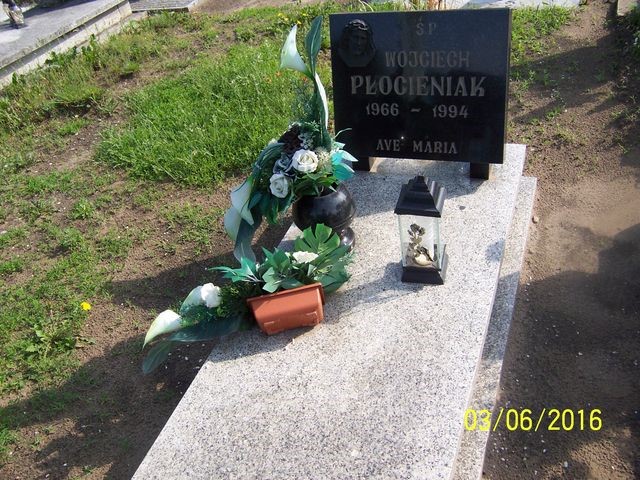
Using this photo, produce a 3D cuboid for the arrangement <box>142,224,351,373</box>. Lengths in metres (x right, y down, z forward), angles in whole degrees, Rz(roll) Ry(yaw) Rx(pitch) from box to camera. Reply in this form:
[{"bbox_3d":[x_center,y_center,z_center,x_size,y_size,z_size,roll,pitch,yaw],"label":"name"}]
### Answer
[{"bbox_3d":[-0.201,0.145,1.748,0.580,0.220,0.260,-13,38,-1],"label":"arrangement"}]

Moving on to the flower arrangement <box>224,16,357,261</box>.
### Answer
[{"bbox_3d":[-0.104,-0.248,1.812,0.420,0.690,0.320,-1,39,13],"label":"flower arrangement"}]

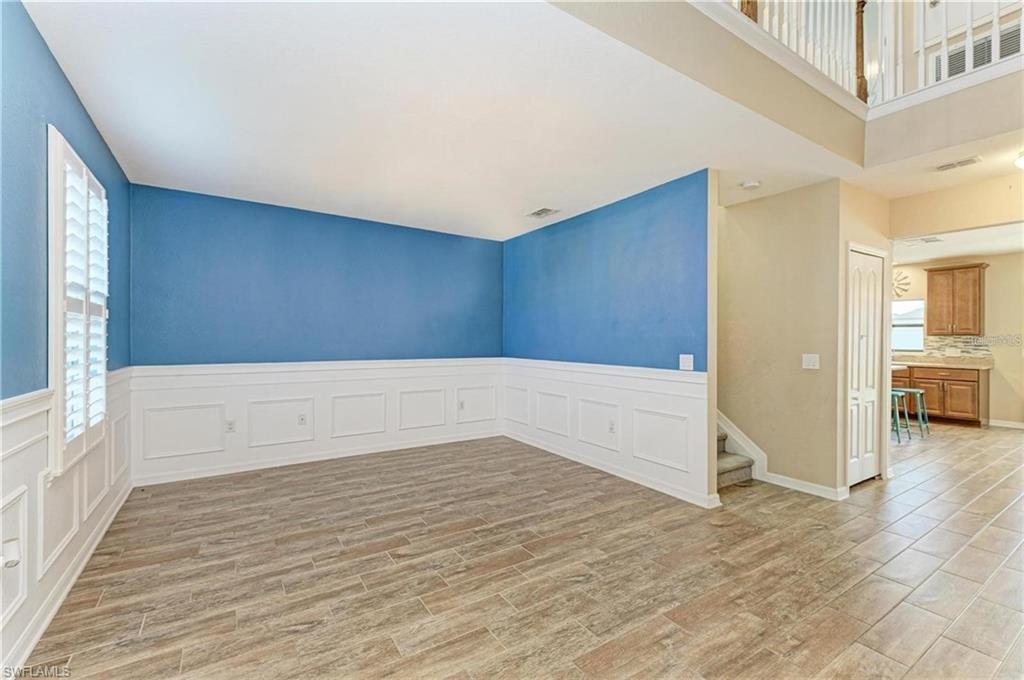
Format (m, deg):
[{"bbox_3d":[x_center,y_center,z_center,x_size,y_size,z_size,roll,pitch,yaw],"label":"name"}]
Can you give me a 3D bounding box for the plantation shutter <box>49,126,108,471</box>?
[{"bbox_3d":[-2.326,-0.169,2.450,0.075,1.555,0.910,0,0,-32],"label":"plantation shutter"}]

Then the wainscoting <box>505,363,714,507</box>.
[{"bbox_3d":[0.728,0.768,4.804,0.045,1.043,3.050,0,0,-32],"label":"wainscoting"}]

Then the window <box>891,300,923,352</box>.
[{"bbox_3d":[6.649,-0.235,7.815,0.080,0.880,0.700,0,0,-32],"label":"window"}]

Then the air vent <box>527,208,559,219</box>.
[{"bbox_3d":[0.325,-1.321,4.754,0.200,0.020,0.330,0,0,-32],"label":"air vent"}]

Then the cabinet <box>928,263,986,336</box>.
[{"bbox_3d":[6.890,-0.603,7.043,0.360,1.040,0.660,0,0,-32],"label":"cabinet"}]

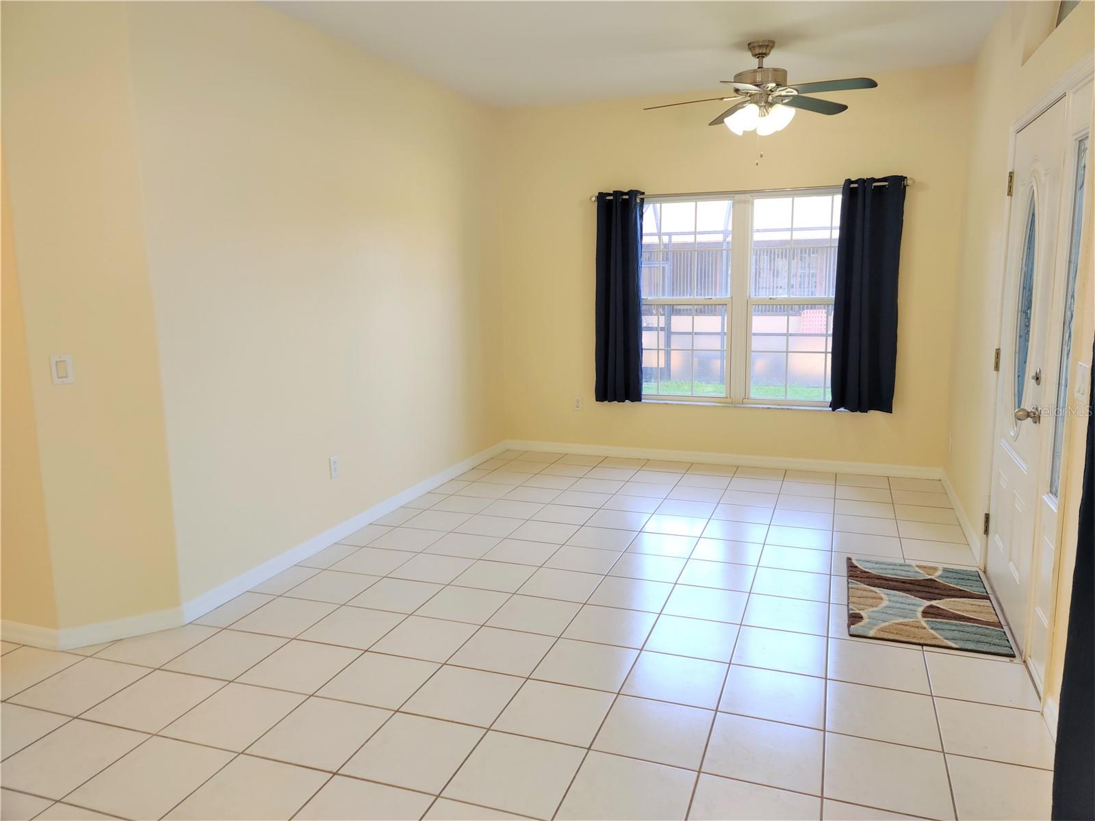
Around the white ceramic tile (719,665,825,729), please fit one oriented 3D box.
[{"bbox_3d":[0.774,0.977,2.821,0.329,0.010,0.340,3,11,19],"label":"white ceramic tile"}]

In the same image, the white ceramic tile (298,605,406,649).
[{"bbox_3d":[-0.805,0.903,3.417,0.328,0.010,0.340,3,11,19],"label":"white ceramic tile"}]

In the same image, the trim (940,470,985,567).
[{"bbox_3d":[2.391,0.575,4.780,0.015,0.085,1.694,3,11,19],"label":"trim"}]

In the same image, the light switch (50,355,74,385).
[{"bbox_3d":[-1.831,-0.153,3.104,0.072,0.114,0.010,-6,11,-27],"label":"light switch"}]

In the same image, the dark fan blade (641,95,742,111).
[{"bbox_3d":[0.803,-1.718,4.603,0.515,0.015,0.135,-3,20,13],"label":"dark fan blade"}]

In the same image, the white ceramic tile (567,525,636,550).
[{"bbox_3d":[0.299,0.695,4.442,0.329,0.010,0.340,3,11,19],"label":"white ceramic tile"}]

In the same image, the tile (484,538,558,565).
[{"bbox_3d":[-0.132,0.747,4.299,0.334,0.010,0.337,3,11,20],"label":"tile"}]

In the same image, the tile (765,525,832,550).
[{"bbox_3d":[1.375,0.696,4.487,0.333,0.010,0.337,3,11,20],"label":"tile"}]

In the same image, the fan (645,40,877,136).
[{"bbox_3d":[1.125,-1.763,4.491,1.270,0.491,1.270,3,11,19],"label":"fan"}]

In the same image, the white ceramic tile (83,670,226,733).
[{"bbox_3d":[-1.347,1.001,2.834,0.336,0.010,0.340,3,10,19],"label":"white ceramic tile"}]

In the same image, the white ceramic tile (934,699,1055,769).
[{"bbox_3d":[1.429,1.032,2.641,0.334,0.010,0.337,3,11,20],"label":"white ceramic tile"}]

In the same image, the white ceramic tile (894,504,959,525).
[{"bbox_3d":[2.256,0.621,4.901,0.328,0.010,0.340,3,11,19],"label":"white ceramic tile"}]

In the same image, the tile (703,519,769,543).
[{"bbox_3d":[1.051,0.677,4.580,0.331,0.010,0.333,3,11,19],"label":"tile"}]

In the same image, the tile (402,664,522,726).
[{"bbox_3d":[-0.286,0.983,2.833,0.329,0.010,0.340,3,11,19],"label":"tile"}]

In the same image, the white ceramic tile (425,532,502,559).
[{"bbox_3d":[-0.447,0.728,4.403,0.331,0.010,0.333,3,11,19],"label":"white ceramic tile"}]

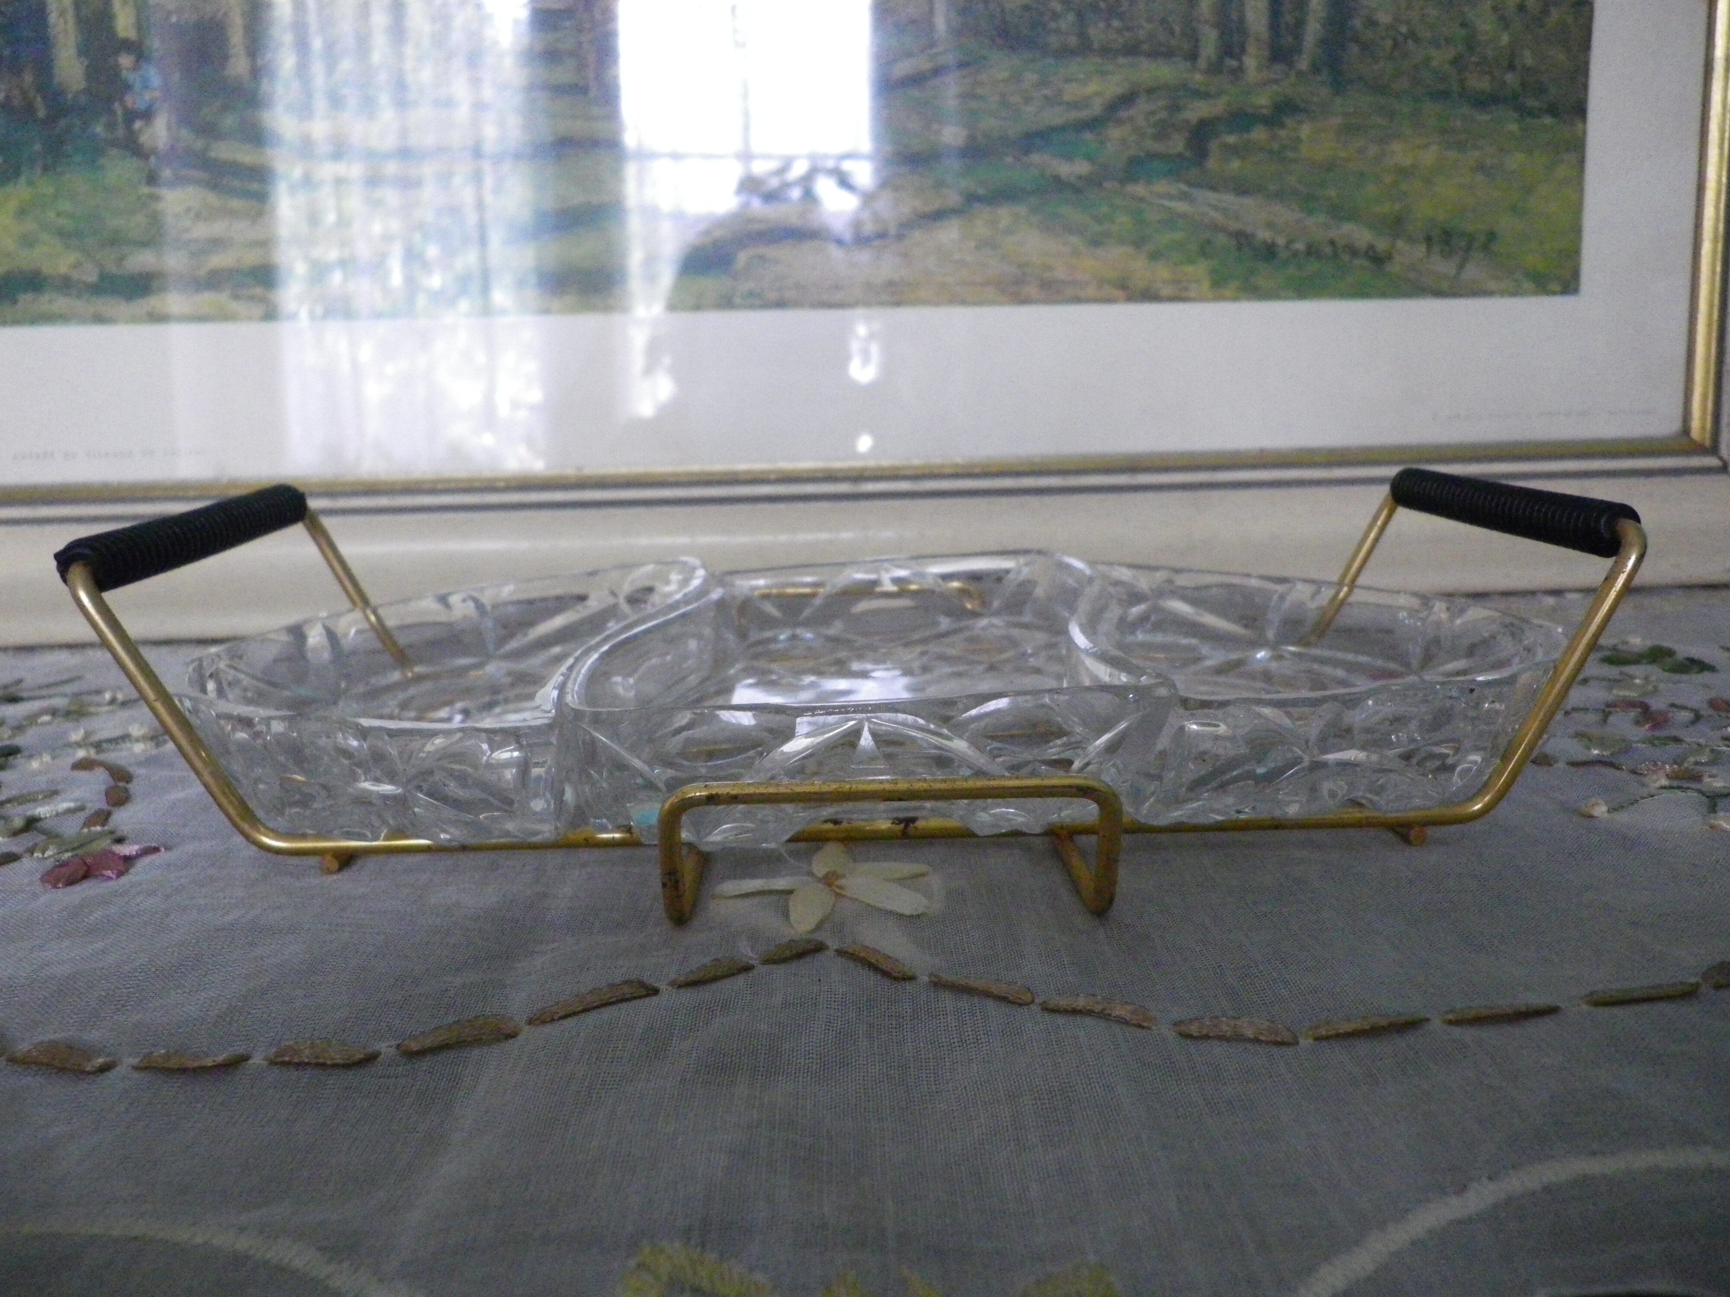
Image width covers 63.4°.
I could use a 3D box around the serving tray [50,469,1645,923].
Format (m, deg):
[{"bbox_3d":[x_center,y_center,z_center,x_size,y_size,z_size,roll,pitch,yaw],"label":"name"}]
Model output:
[{"bbox_3d":[0.001,-0.003,0.378,0.348,0.076,0.231,-1,11,-2],"label":"serving tray"}]

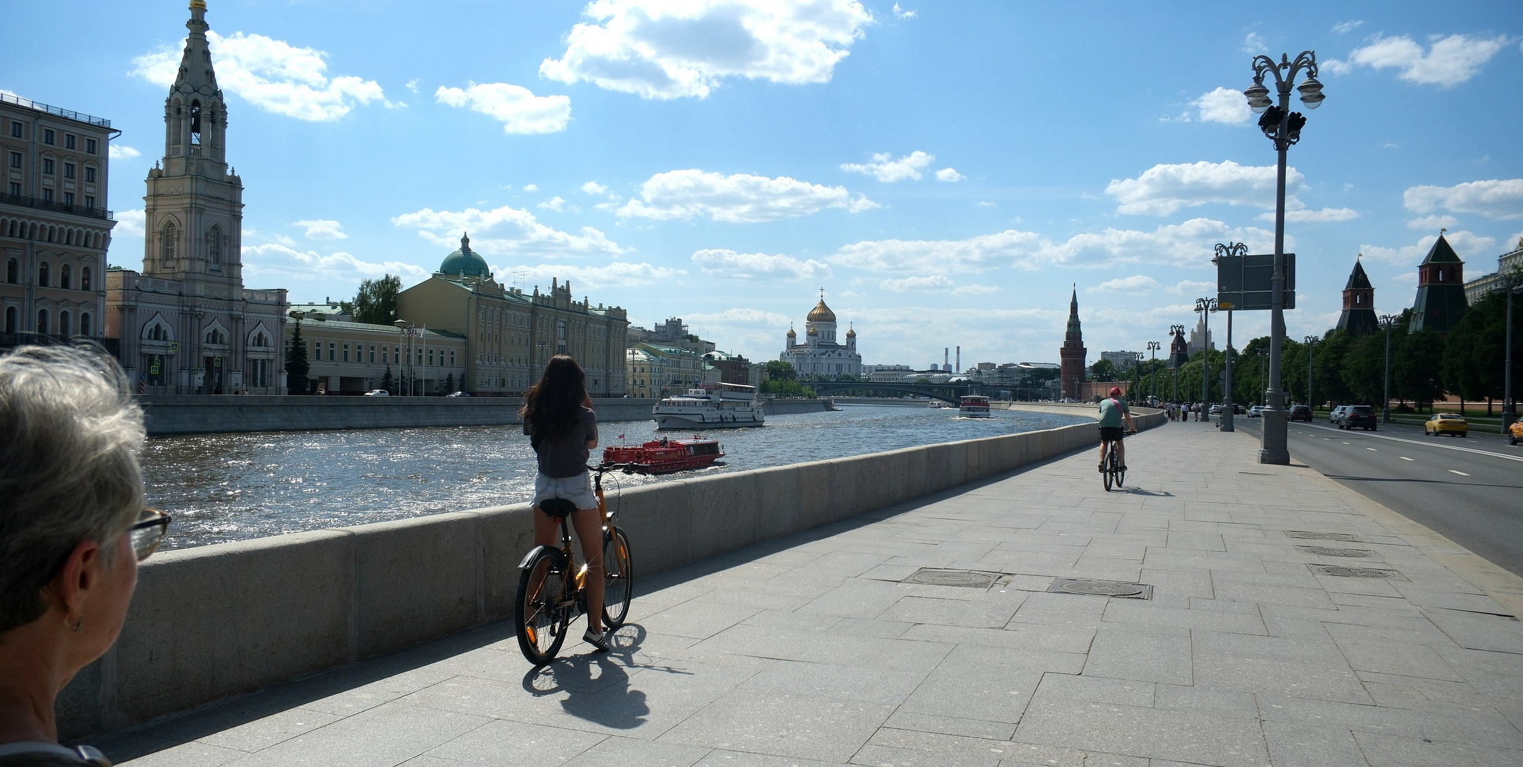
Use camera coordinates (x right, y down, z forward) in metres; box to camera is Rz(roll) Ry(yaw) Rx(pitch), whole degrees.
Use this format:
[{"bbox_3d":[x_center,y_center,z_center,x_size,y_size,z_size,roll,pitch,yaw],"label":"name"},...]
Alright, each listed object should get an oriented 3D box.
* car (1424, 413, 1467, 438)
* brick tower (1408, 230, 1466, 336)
[{"bbox_3d":[42.480,2.554,70.986,1.830,1.480,4.650,0,-1,20],"label":"car"},{"bbox_3d":[114.861,-10.615,193.166,9.000,30.300,9.000,1,-1,16],"label":"brick tower"}]

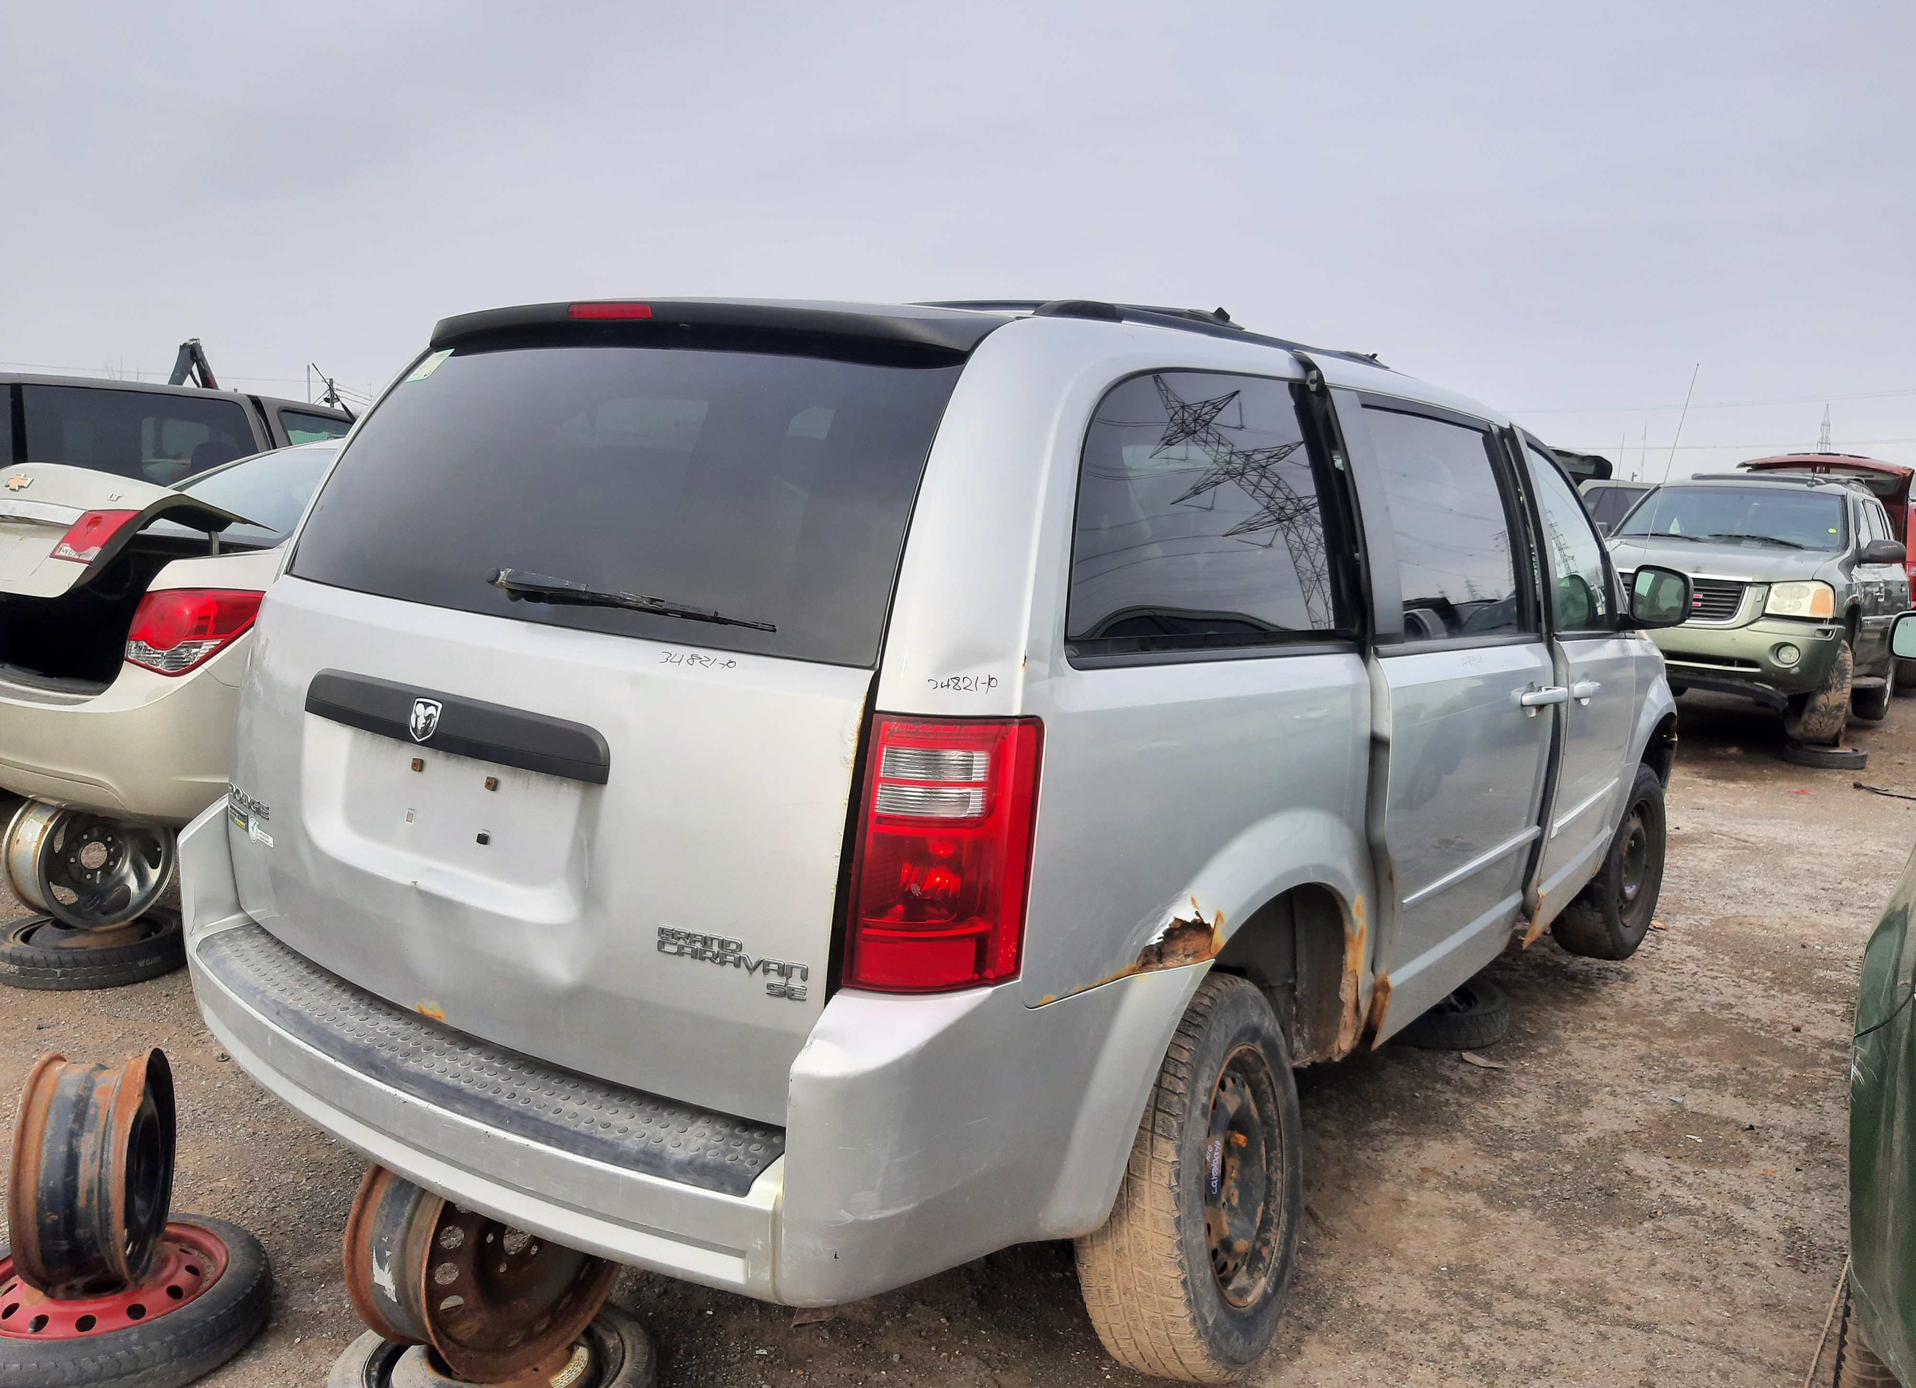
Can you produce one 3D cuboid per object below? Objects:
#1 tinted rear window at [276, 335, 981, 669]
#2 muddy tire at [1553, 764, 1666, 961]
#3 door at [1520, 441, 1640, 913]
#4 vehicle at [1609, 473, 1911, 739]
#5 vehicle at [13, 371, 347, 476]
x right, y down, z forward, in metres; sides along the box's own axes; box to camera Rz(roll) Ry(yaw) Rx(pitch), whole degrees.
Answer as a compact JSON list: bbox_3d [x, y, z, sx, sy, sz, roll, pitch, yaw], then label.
[{"bbox_3d":[-0.576,-0.338,2.209,1.320,0.470,0.120,9,-19,34],"label":"tinted rear window"},{"bbox_3d":[2.247,0.570,4.996,0.230,0.700,0.700,8,7,38],"label":"muddy tire"},{"bbox_3d":[1.752,-0.044,4.107,0.260,1.280,1.160,9,8,34],"label":"door"},{"bbox_3d":[6.080,-0.807,11.114,1.930,1.830,4.870,8,8,37],"label":"vehicle"},{"bbox_3d":[-4.023,-0.708,7.390,1.930,1.770,5.000,9,8,34],"label":"vehicle"}]

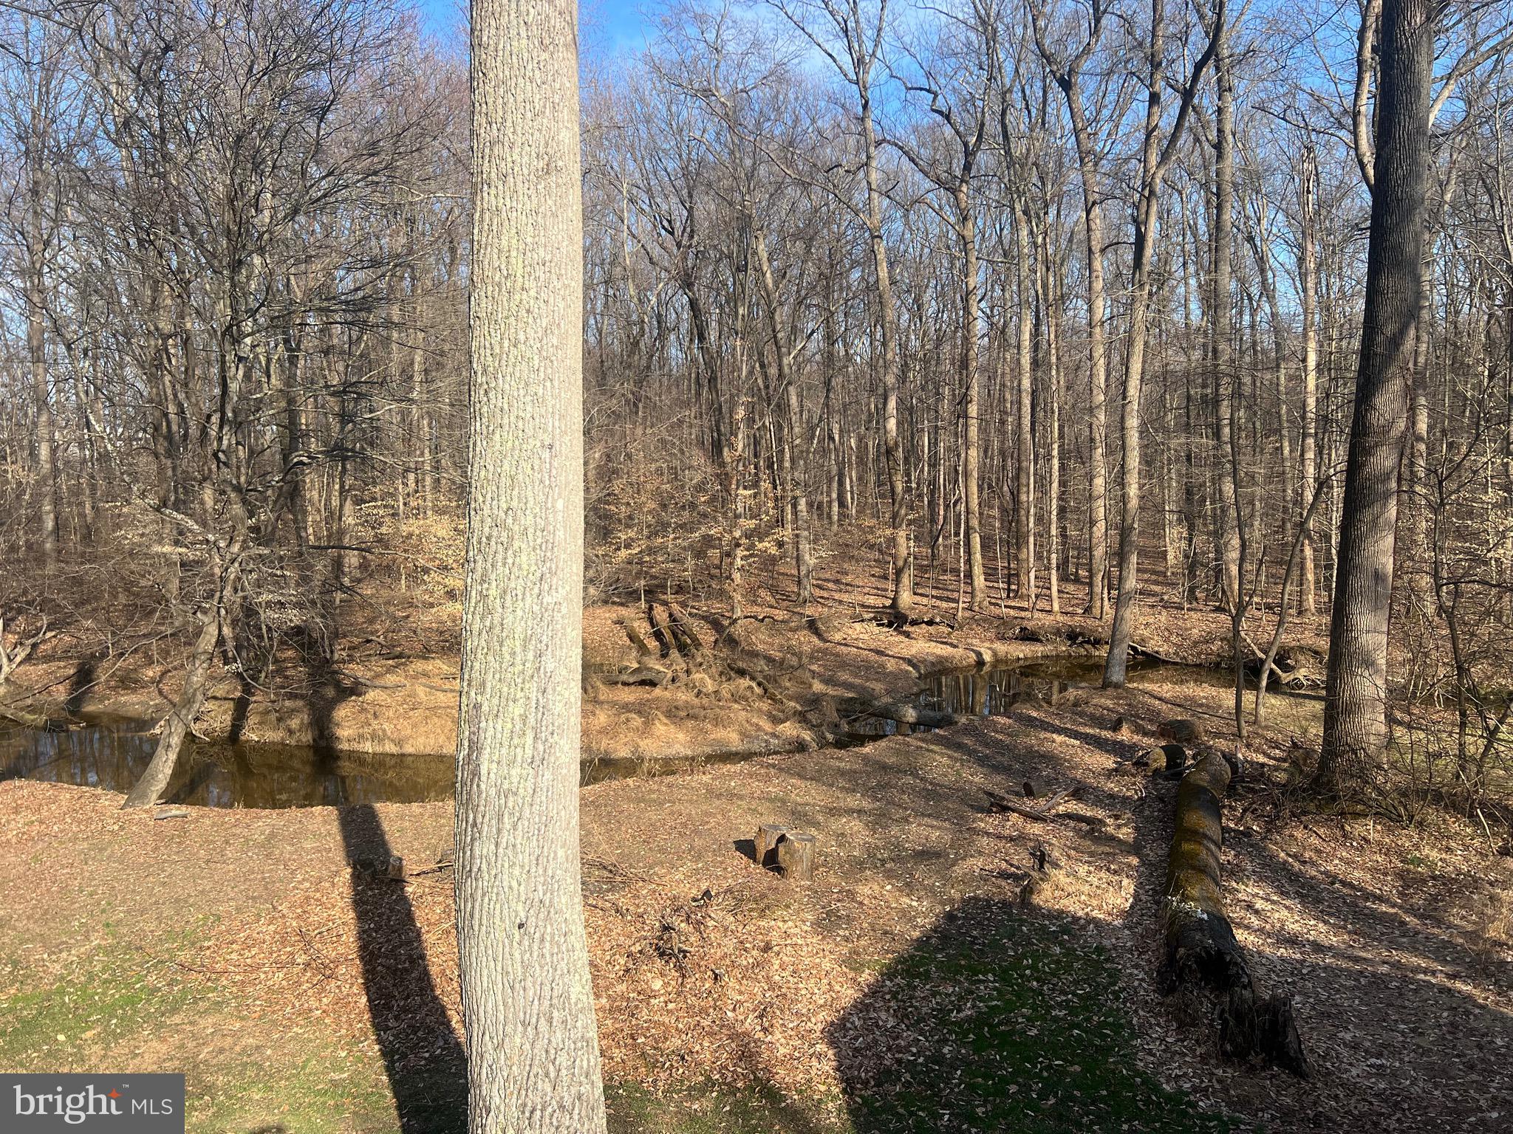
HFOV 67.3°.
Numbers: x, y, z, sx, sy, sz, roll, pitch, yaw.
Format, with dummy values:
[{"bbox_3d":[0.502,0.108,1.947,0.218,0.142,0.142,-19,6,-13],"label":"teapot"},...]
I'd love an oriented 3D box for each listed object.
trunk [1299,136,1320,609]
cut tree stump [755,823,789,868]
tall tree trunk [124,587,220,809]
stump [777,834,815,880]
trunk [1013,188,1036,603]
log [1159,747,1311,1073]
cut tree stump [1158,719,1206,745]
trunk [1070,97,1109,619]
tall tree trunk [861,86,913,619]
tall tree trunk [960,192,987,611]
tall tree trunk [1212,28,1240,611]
[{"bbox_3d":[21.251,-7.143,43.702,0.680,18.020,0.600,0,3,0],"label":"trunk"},{"bbox_3d":[0.190,3.433,14.058,0.410,0.470,0.410,0,3,0],"label":"cut tree stump"},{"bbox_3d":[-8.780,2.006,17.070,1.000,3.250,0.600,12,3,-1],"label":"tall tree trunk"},{"bbox_3d":[0.480,3.450,13.563,0.450,0.480,0.450,0,3,0],"label":"stump"},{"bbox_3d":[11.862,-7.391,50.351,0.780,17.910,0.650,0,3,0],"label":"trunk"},{"bbox_3d":[5.393,3.376,13.429,1.000,0.660,9.710,1,3,20],"label":"log"},{"bbox_3d":[8.114,3.114,21.657,0.820,0.420,0.600,0,3,0],"label":"cut tree stump"},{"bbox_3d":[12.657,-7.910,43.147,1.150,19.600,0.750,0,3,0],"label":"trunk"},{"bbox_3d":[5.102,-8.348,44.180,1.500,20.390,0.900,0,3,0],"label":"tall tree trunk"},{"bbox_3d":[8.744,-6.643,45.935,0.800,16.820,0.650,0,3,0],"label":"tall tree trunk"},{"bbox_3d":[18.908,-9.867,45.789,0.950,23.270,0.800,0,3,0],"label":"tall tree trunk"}]

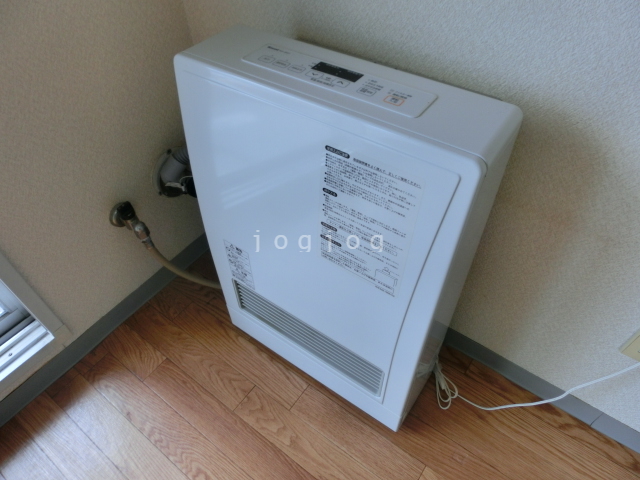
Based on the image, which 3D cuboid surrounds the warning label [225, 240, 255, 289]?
[{"bbox_3d":[-0.165,0.054,0.922,0.066,0.110,0.003,27,49,24],"label":"warning label"}]

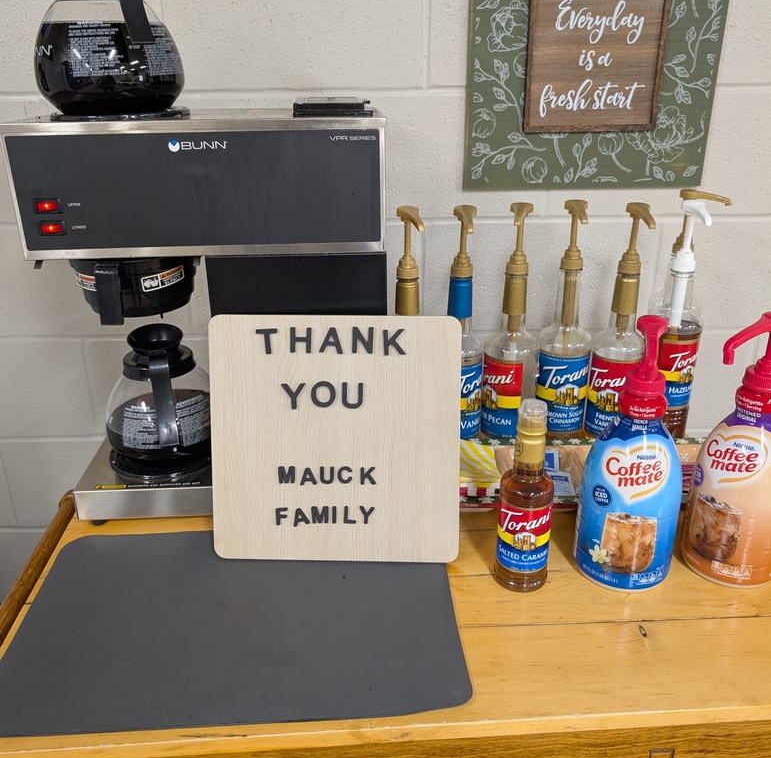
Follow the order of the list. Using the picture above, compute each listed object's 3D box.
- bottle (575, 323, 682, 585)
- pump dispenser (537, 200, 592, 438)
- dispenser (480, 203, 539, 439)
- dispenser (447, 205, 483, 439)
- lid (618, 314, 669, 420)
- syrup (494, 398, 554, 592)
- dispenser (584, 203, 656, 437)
[{"bbox_3d":[0.281,0.082,0.797,0.109,0.311,0.118,5,23,13],"label":"bottle"},{"bbox_3d":[0.270,-0.059,1.038,0.077,0.392,0.092,-1,22,-1],"label":"pump dispenser"},{"bbox_3d":[0.180,-0.049,1.015,0.077,0.391,0.092,4,23,12],"label":"dispenser"},{"bbox_3d":[0.109,-0.054,1.034,0.077,0.387,0.092,-2,22,-4],"label":"dispenser"},{"bbox_3d":[0.276,-0.009,0.745,0.052,0.103,0.090,5,23,13],"label":"lid"},{"bbox_3d":[0.159,0.128,0.798,0.061,0.228,0.061,1,22,3],"label":"syrup"},{"bbox_3d":[0.344,-0.056,1.034,0.077,0.387,0.092,-4,22,-7],"label":"dispenser"}]

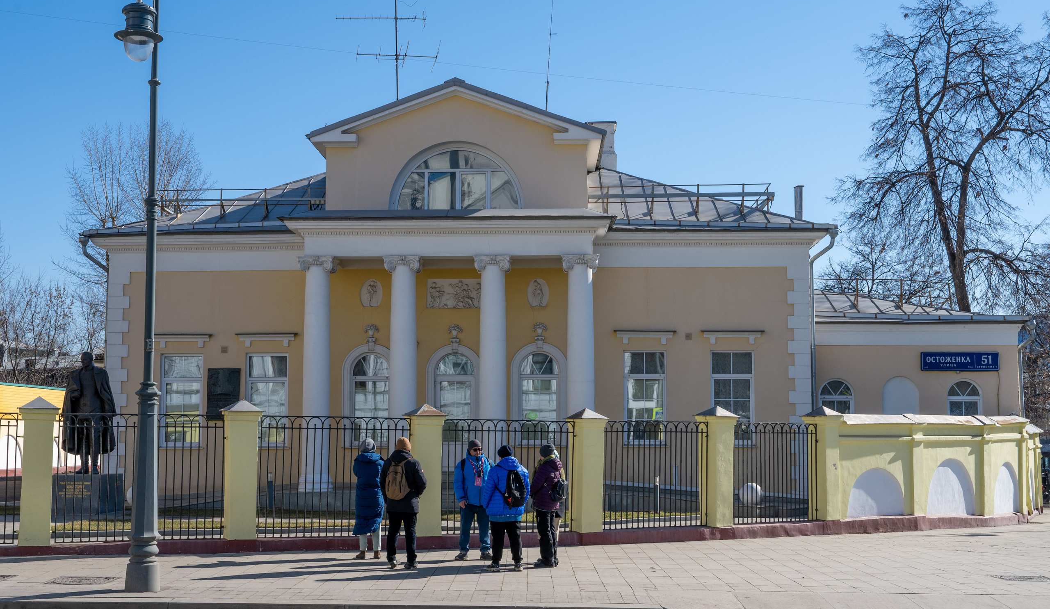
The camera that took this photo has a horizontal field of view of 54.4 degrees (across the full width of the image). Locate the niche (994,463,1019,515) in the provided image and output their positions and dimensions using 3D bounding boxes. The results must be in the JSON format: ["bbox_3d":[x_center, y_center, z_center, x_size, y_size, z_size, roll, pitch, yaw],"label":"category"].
[{"bbox_3d":[10.015,3.821,21.248,0.170,1.062,1.250,-5,-7,45],"label":"niche"}]

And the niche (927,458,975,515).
[{"bbox_3d":[8.538,3.653,20.450,1.270,1.137,0.140,2,-5,-25],"label":"niche"}]

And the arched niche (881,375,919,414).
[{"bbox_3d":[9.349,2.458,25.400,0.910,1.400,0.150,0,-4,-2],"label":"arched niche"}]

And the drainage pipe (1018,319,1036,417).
[{"bbox_3d":[13.110,2.587,26.676,0.430,4.350,0.350,0,-5,2],"label":"drainage pipe"}]

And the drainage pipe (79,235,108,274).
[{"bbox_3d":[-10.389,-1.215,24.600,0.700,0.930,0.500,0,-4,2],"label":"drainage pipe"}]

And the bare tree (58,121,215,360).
[{"bbox_3d":[-16.581,-0.492,43.207,6.200,14.814,6.000,0,-5,2],"label":"bare tree"}]

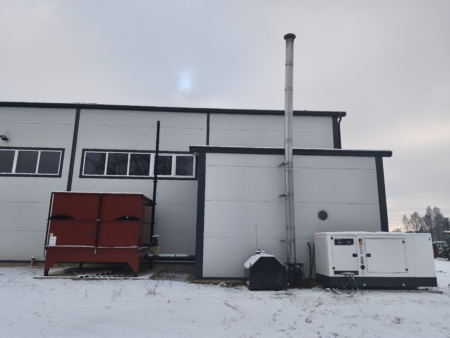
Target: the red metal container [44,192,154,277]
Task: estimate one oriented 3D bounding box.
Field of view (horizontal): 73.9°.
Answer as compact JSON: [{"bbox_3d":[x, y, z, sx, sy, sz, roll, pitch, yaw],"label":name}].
[{"bbox_3d":[-4.369,2.347,10.880,3.089,2.691,1.872,1,-11,-2],"label":"red metal container"}]

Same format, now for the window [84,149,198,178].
[{"bbox_3d":[-3.743,-0.167,13.128,5.019,1.252,0.117,1,-11,-2],"label":"window"}]

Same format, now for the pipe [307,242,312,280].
[{"bbox_3d":[2.614,2.859,9.279,0.127,1.109,0.094,1,-11,-2],"label":"pipe"}]

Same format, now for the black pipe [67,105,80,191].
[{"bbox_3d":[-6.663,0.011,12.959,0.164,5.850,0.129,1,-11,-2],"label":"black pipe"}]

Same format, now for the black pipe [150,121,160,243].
[{"bbox_3d":[-2.684,0.403,11.551,0.110,4.735,0.110,1,-11,-2],"label":"black pipe"}]

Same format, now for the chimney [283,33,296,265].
[{"bbox_3d":[2.151,-0.931,9.732,0.363,7.741,0.363,2,-11,-2],"label":"chimney"}]

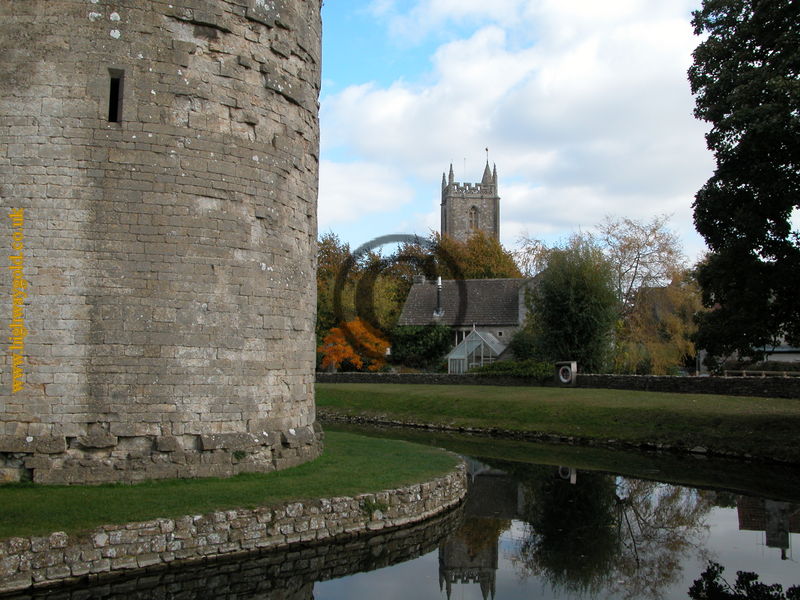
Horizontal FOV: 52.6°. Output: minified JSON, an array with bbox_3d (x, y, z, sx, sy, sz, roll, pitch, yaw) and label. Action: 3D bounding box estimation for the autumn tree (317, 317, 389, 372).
[{"bbox_3d":[-2.990,3.114,50.323,4.500,4.120,4.100,1,-5,-3],"label":"autumn tree"}]

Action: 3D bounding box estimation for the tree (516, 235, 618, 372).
[{"bbox_3d":[9.444,0.285,45.608,5.700,8.024,5.200,0,-4,12],"label":"tree"}]

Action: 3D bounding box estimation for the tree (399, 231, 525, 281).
[{"bbox_3d":[6.340,0.433,83.998,12.300,15.240,10.500,0,-5,4],"label":"tree"}]

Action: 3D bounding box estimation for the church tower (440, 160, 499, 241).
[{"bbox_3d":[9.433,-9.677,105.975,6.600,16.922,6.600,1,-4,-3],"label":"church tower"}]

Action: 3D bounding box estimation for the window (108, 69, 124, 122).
[{"bbox_3d":[-4.969,-3.548,14.193,0.264,0.955,0.300,2,-4,-17],"label":"window"}]

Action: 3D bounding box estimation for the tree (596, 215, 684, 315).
[{"bbox_3d":[14.484,-1.019,48.715,5.500,8.346,5.000,0,-4,17],"label":"tree"}]

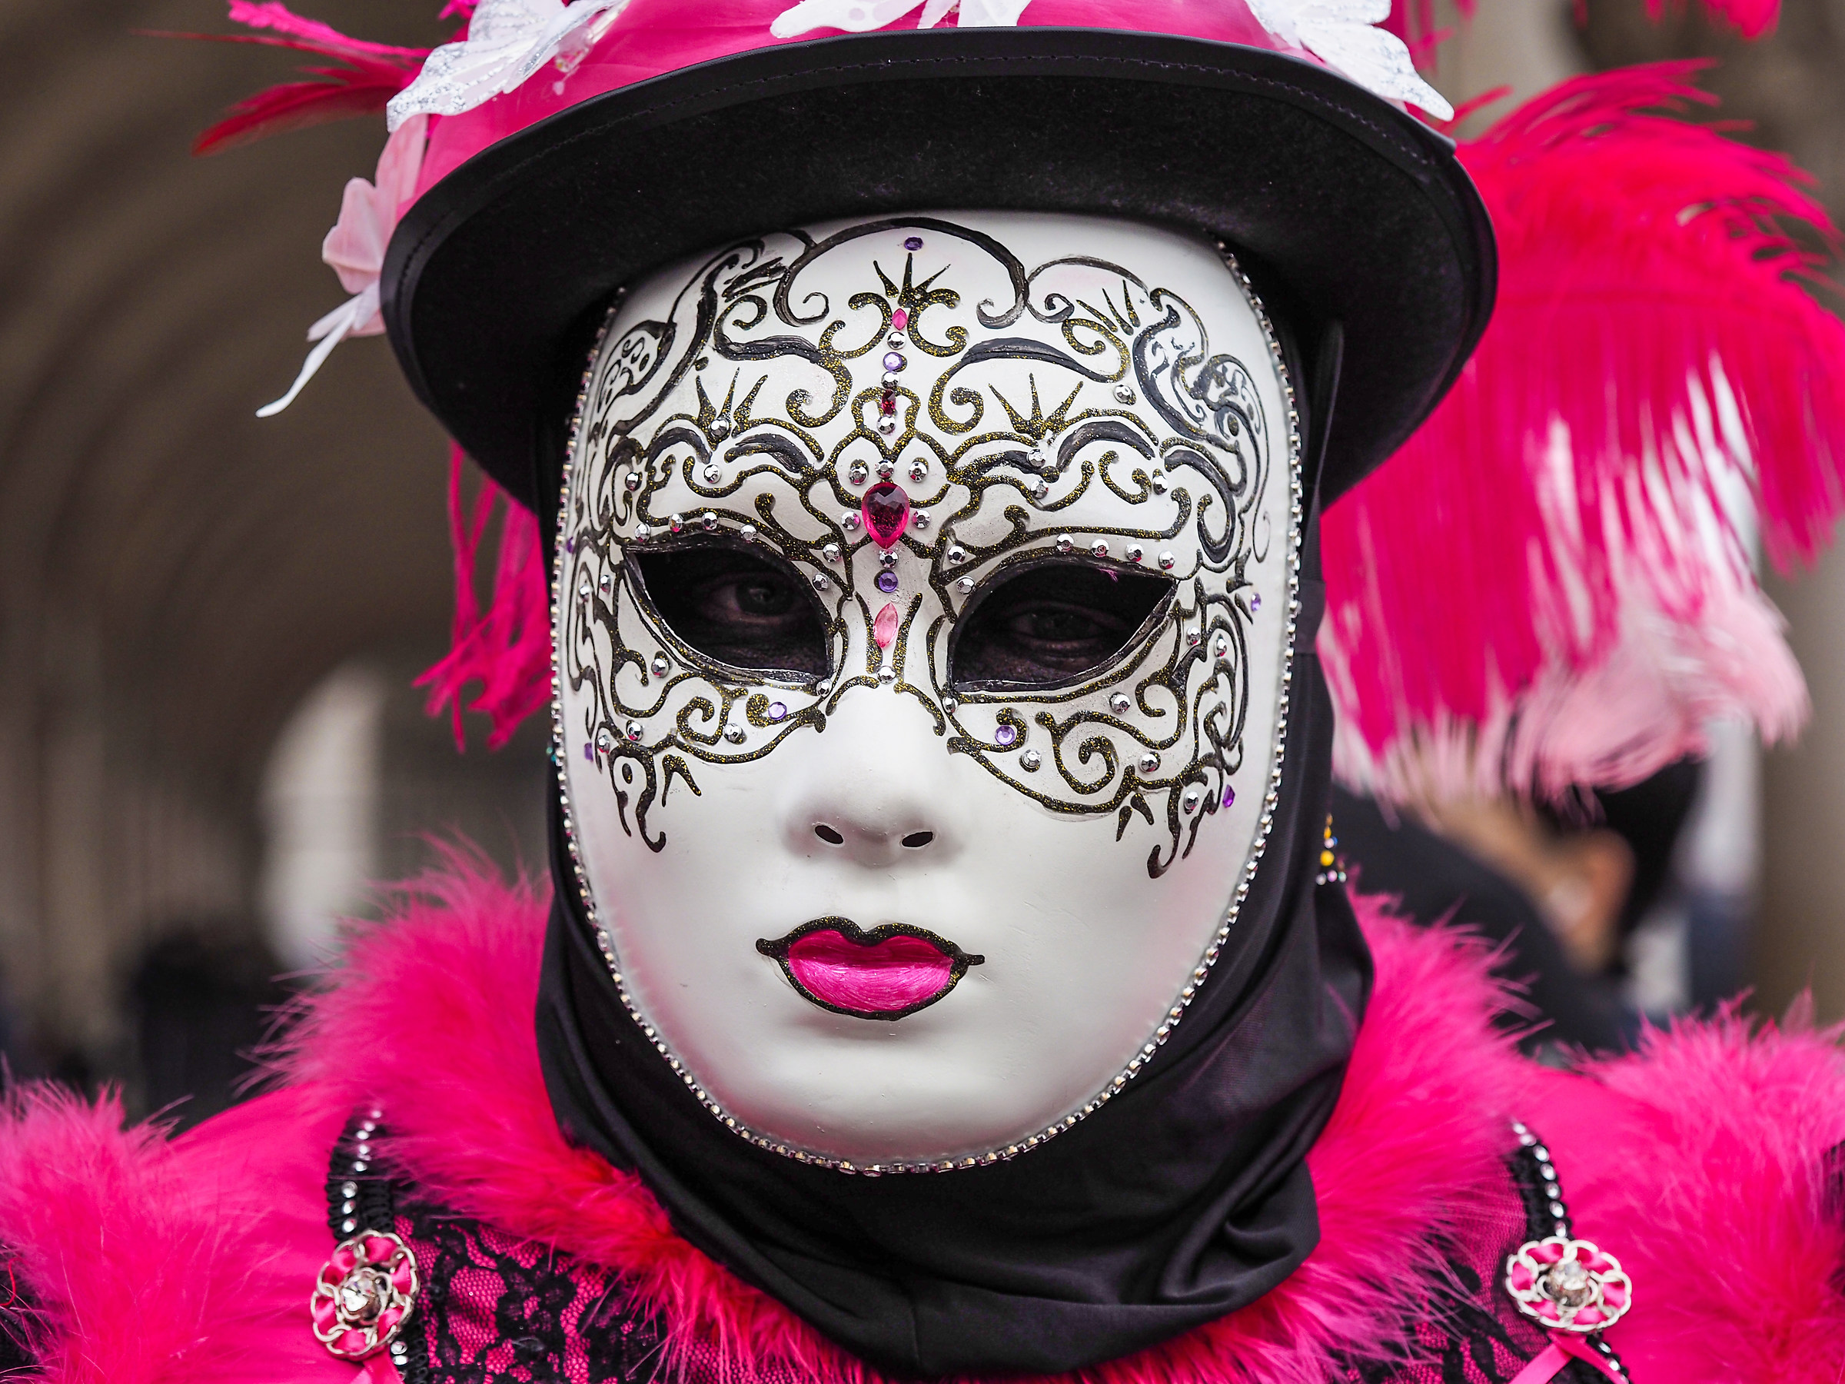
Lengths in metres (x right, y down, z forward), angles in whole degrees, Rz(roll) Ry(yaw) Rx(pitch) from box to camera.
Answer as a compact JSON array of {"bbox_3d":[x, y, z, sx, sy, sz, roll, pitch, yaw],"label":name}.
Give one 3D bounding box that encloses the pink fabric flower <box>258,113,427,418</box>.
[{"bbox_3d":[-0.129,-0.098,1.455,0.042,0.071,0.052,0,0,-24],"label":"pink fabric flower"}]

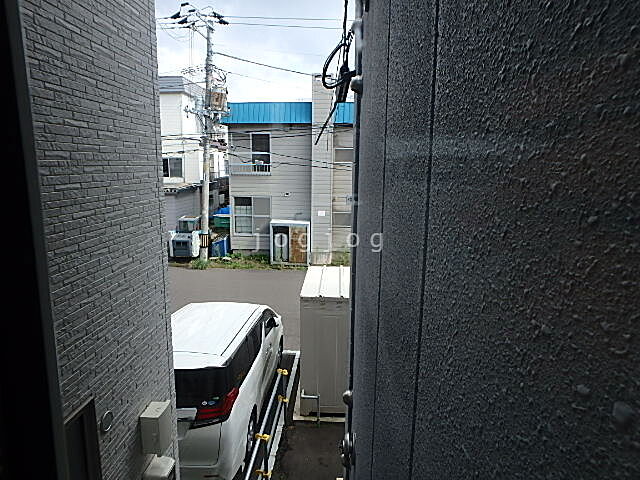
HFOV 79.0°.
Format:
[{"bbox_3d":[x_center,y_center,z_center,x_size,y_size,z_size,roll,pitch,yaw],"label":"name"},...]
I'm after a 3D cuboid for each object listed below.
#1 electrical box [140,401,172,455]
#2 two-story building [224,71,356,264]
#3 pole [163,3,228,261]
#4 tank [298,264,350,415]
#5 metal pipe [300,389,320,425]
[{"bbox_3d":[-1.145,1.327,2.733,0.132,0.288,0.170,1,10,4],"label":"electrical box"},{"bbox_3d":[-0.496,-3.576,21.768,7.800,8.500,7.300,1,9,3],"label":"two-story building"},{"bbox_3d":[-5.151,-4.354,17.119,2.464,10.763,1.300,1,10,4],"label":"pole"},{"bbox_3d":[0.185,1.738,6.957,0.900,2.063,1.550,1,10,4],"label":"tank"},{"bbox_3d":[-0.140,2.658,6.205,0.314,0.606,0.070,1,10,4],"label":"metal pipe"}]

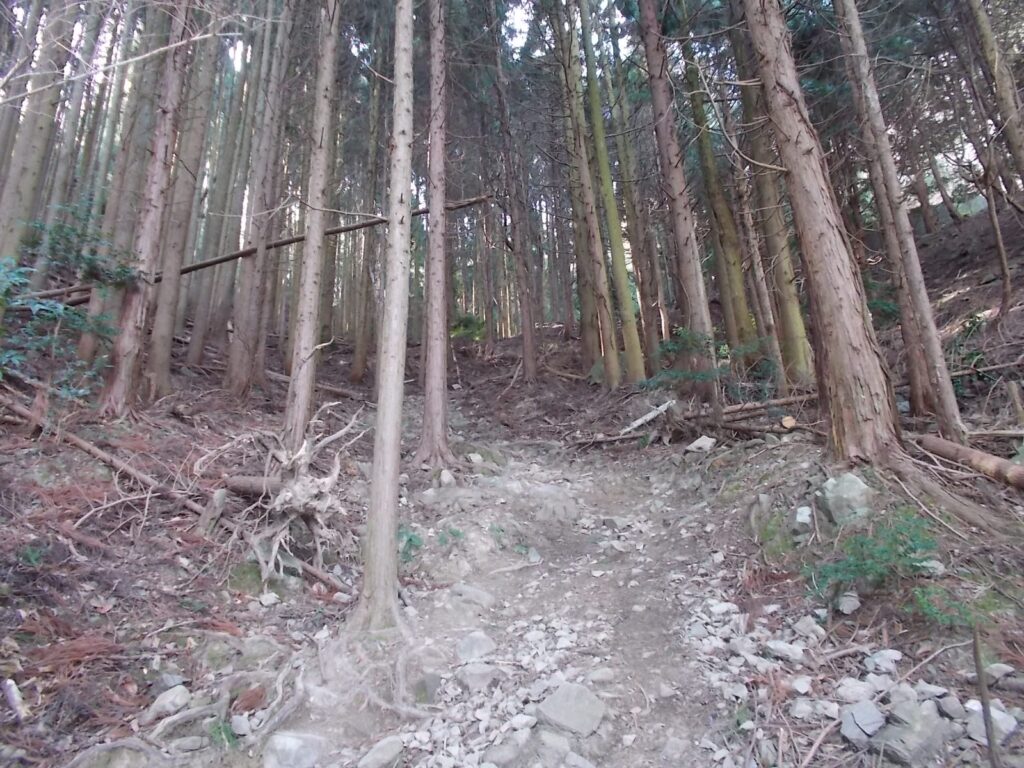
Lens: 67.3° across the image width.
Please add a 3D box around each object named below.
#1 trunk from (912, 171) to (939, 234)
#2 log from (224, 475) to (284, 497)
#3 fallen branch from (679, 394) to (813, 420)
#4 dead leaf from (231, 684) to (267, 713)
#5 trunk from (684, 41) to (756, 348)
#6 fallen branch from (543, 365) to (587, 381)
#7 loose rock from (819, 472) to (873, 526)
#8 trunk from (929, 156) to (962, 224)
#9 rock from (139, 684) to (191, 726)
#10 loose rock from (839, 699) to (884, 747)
[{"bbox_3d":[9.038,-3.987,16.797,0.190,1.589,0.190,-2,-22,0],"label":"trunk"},{"bbox_3d":[-2.064,0.815,6.175,0.509,0.140,0.140,1,-22,6],"label":"log"},{"bbox_3d":[2.904,0.273,9.450,1.952,0.110,0.110,-7,-21,-15],"label":"fallen branch"},{"bbox_3d":[-0.942,1.128,2.750,0.140,0.035,0.090,-32,17,-15],"label":"dead leaf"},{"bbox_3d":[3.576,-3.490,13.561,0.300,6.580,0.300,-3,-23,0],"label":"trunk"},{"bbox_3d":[0.982,-0.207,14.350,0.950,0.080,0.080,18,-10,32],"label":"fallen branch"},{"bbox_3d":[2.153,0.737,4.950,0.350,0.320,0.280,-3,-22,0],"label":"loose rock"},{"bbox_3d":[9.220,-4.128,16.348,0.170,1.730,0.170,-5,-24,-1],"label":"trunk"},{"bbox_3d":[-1.229,1.137,2.720,0.180,0.130,0.140,-3,-22,0],"label":"rock"},{"bbox_3d":[1.130,1.095,2.480,0.140,0.130,0.120,-3,-22,0],"label":"loose rock"}]

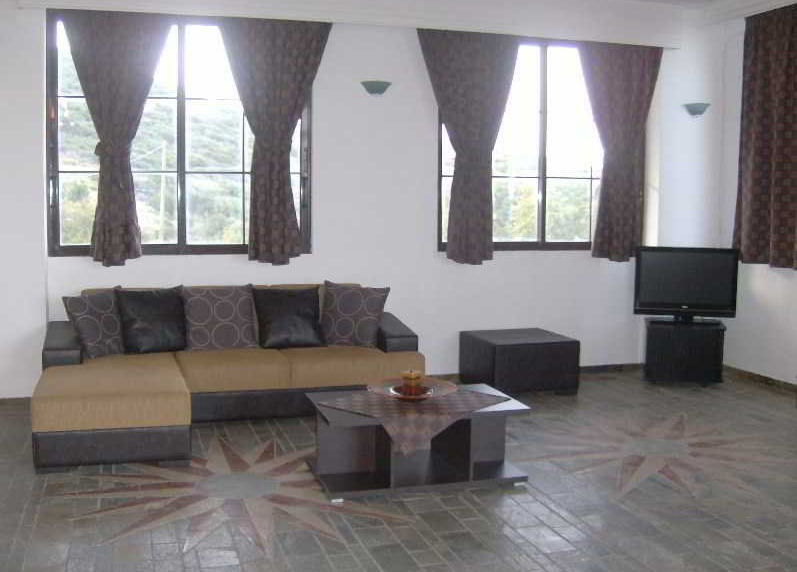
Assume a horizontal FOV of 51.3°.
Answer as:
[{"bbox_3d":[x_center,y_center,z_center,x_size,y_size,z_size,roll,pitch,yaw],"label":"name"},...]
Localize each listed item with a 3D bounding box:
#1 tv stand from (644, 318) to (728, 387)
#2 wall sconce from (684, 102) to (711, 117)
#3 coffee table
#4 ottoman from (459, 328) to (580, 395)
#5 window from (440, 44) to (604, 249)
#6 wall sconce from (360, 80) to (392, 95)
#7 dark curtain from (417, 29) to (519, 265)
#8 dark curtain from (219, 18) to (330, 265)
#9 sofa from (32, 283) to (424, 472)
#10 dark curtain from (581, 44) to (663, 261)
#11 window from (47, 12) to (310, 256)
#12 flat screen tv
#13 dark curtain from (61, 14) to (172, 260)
[{"bbox_3d":[2.446,0.569,7.126,0.627,0.475,0.475,2,5,17],"label":"tv stand"},{"bbox_3d":[2.677,-1.580,7.432,0.251,0.095,0.122,-1,6,-17],"label":"wall sconce"},{"bbox_3d":[0.089,0.845,4.558,1.086,0.438,0.638,-1,6,-16],"label":"coffee table"},{"bbox_3d":[0.985,0.619,6.815,0.722,0.423,0.760,-1,5,-15],"label":"ottoman"},{"bbox_3d":[1.234,-1.196,7.155,1.862,1.796,0.114,-1,5,-15],"label":"window"},{"bbox_3d":[-0.173,-1.559,6.519,0.252,0.095,0.122,-1,6,-17],"label":"wall sconce"},{"bbox_3d":[0.575,-1.130,6.886,0.855,1.891,0.133,-1,5,-15],"label":"dark curtain"},{"bbox_3d":[-0.931,-1.073,6.289,0.846,1.828,0.138,-1,6,-17],"label":"dark curtain"},{"bbox_3d":[-0.995,0.501,5.519,2.431,0.896,1.729,-1,6,-15],"label":"sofa"},{"bbox_3d":[1.903,-1.132,7.169,0.833,1.866,0.138,-1,6,-17],"label":"dark curtain"},{"bbox_3d":[-1.599,-1.114,6.234,1.917,1.760,0.107,-1,6,-17],"label":"window"},{"bbox_3d":[2.455,-0.017,7.076,0.846,0.627,0.209,2,5,17],"label":"flat screen tv"},{"bbox_3d":[-2.087,-1.069,6.177,0.760,1.862,0.133,-1,5,-15],"label":"dark curtain"}]

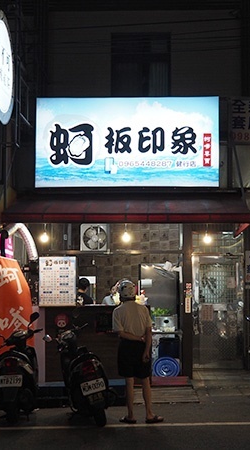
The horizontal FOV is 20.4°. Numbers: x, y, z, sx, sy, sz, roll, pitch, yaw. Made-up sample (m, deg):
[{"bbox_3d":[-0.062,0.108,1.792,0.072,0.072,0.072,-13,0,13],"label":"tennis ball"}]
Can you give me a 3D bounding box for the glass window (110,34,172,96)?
[{"bbox_3d":[0.282,-2.673,11.867,1.027,1.278,0.120,0,-5,0],"label":"glass window"}]

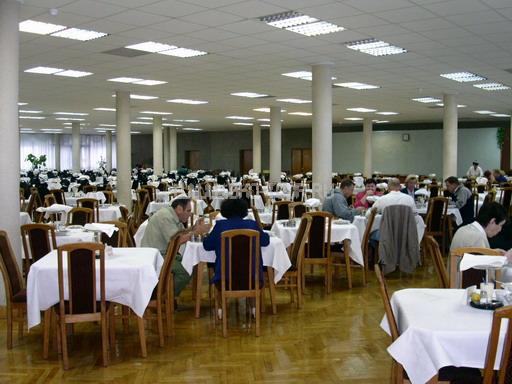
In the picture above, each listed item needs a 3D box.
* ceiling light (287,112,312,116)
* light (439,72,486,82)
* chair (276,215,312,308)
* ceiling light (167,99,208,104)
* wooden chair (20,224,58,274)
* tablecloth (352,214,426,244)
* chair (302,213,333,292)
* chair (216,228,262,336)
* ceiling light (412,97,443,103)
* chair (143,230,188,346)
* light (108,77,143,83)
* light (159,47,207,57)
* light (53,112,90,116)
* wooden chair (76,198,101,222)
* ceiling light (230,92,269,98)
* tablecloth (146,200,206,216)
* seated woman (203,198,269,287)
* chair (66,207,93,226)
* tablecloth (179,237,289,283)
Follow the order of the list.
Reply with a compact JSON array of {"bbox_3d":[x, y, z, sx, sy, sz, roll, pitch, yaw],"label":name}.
[{"bbox_3d":[1.666,-2.784,20.140,0.600,0.070,1.200,3,5,40],"label":"ceiling light"},{"bbox_3d":[4.154,-2.307,11.226,0.570,0.070,1.150,3,4,41],"label":"light"},{"bbox_3d":[0.285,0.755,6.115,0.540,0.980,0.450,-1,4,-12],"label":"chair"},{"bbox_3d":[-1.925,-2.563,15.913,0.580,0.070,1.170,3,5,40],"label":"ceiling light"},{"bbox_3d":[-2.234,0.818,6.118,0.420,1.010,0.510,0,3,7],"label":"wooden chair"},{"bbox_3d":[1.987,0.574,8.955,1.050,0.500,1.020,0,3,0],"label":"tablecloth"},{"bbox_3d":[0.770,0.752,7.237,0.420,1.010,0.510,0,3,-3],"label":"chair"},{"bbox_3d":[-0.145,0.799,5.206,0.450,0.990,0.520,0,3,-7],"label":"chair"},{"bbox_3d":[5.220,-2.834,17.156,0.660,0.080,1.300,3,4,40],"label":"ceiling light"},{"bbox_3d":[-0.926,0.824,4.918,0.540,0.980,0.450,0,4,4],"label":"chair"},{"bbox_3d":[-2.952,-2.566,12.812,0.660,0.080,0.660,3,4,40],"label":"light"},{"bbox_3d":[-1.085,-2.070,8.328,0.590,0.070,0.590,3,5,40],"label":"light"},{"bbox_3d":[-6.476,-2.759,19.883,0.580,0.070,1.170,3,5,40],"label":"light"},{"bbox_3d":[-2.771,0.615,9.572,0.420,1.010,0.510,0,3,2],"label":"wooden chair"},{"bbox_3d":[-0.167,-2.494,14.408,0.570,0.070,1.150,3,4,41],"label":"ceiling light"},{"bbox_3d":[-1.630,0.444,11.546,1.170,0.410,1.150,-1,3,-9],"label":"tablecloth"},{"bbox_3d":[-0.193,0.674,5.383,0.600,1.220,0.700,0,3,-7],"label":"seated woman"},{"bbox_3d":[-2.259,0.702,6.861,0.450,0.990,0.520,1,3,12],"label":"chair"},{"bbox_3d":[-0.240,0.744,6.525,1.150,0.420,1.120,-1,3,-9],"label":"tablecloth"}]

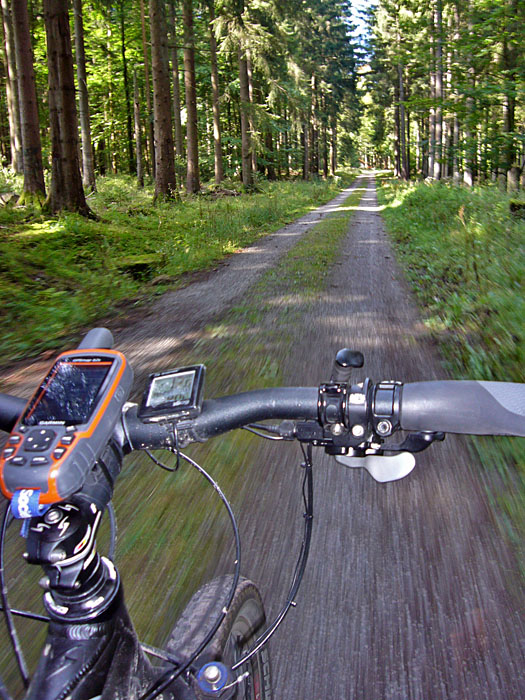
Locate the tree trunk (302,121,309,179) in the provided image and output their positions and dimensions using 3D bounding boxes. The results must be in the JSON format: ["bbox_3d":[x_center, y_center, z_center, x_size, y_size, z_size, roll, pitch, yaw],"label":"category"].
[{"bbox_3d":[2.973,-14.063,39.412,0.360,4.071,0.360,-2,17,0],"label":"tree trunk"}]

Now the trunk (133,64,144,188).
[{"bbox_3d":[-5.311,-9.127,23.311,0.230,4.767,0.230,-2,17,0],"label":"trunk"}]

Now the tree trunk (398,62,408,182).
[{"bbox_3d":[9.840,-15.589,38.909,0.360,7.554,0.360,-2,17,0],"label":"tree trunk"}]

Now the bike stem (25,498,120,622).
[{"bbox_3d":[-0.131,0.142,0.404,0.050,0.090,0.078,1,36,10],"label":"bike stem"}]

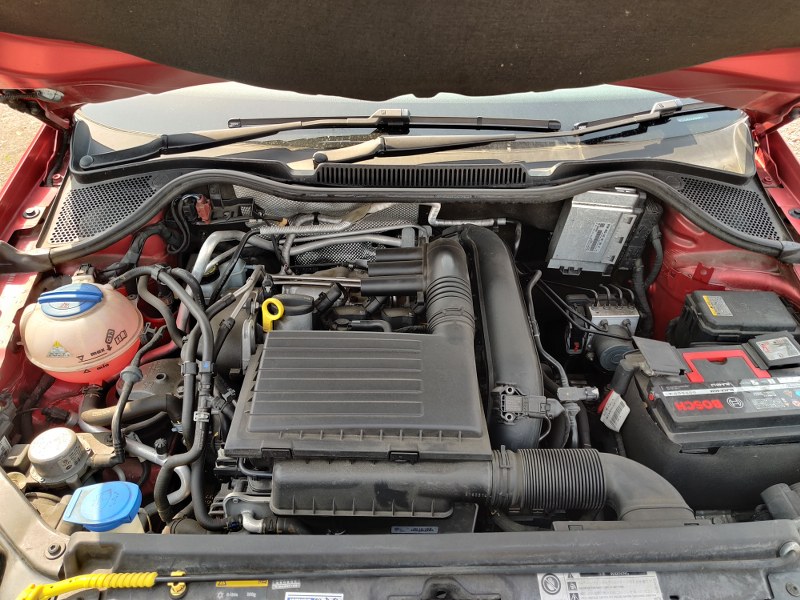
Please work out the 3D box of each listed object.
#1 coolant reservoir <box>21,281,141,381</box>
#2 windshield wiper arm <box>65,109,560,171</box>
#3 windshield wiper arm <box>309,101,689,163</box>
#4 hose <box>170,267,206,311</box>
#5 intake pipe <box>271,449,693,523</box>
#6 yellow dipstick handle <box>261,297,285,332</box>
[{"bbox_3d":[-0.442,0.056,0.857,0.154,0.165,0.154,0,42,0],"label":"coolant reservoir"},{"bbox_3d":[-0.147,-0.313,1.192,0.930,0.075,0.100,-1,42,1],"label":"windshield wiper arm"},{"bbox_3d":[0.200,-0.323,1.203,0.740,0.065,0.065,-10,43,-5],"label":"windshield wiper arm"},{"bbox_3d":[-0.306,-0.022,0.922,0.052,0.055,0.060,0,42,0],"label":"hose"},{"bbox_3d":[0.097,0.252,0.799,0.520,0.115,0.135,0,42,0],"label":"intake pipe"},{"bbox_3d":[-0.191,0.022,0.943,0.034,0.060,0.012,0,28,0],"label":"yellow dipstick handle"}]

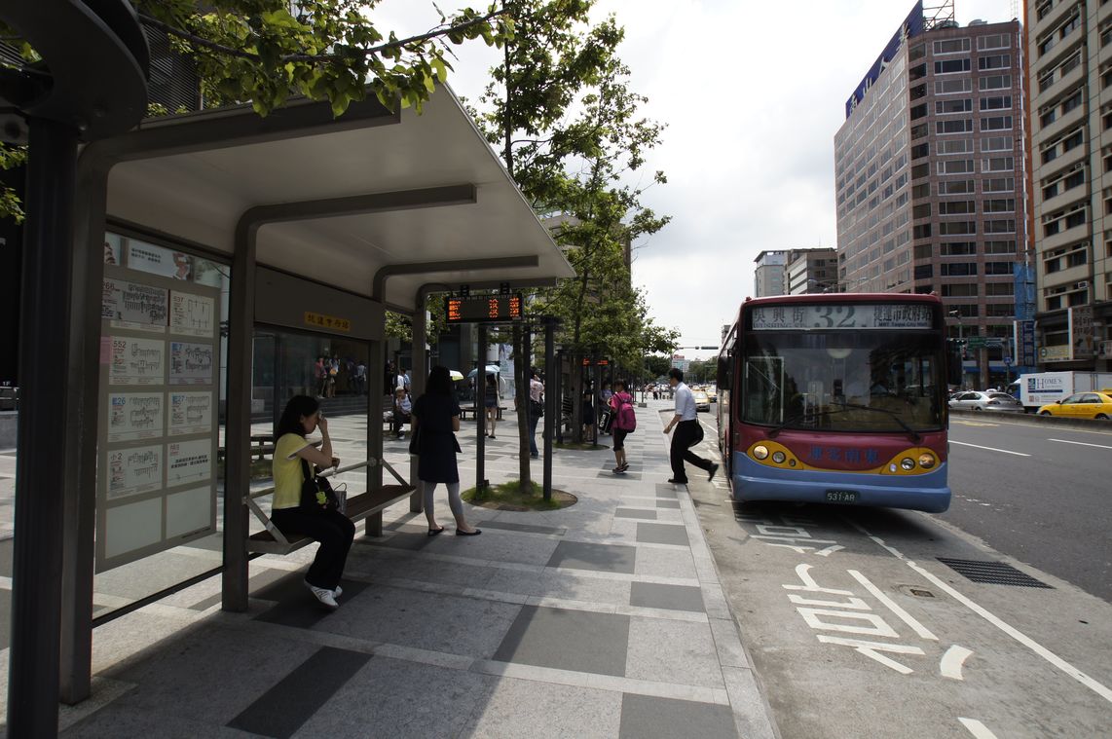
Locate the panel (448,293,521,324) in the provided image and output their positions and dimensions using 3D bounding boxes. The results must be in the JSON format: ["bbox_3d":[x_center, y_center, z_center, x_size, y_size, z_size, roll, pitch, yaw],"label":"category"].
[{"bbox_3d":[-0.800,-0.683,5.650,0.896,0.315,0.140,0,-2,11],"label":"panel"}]

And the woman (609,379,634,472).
[{"bbox_3d":[1.121,0.962,8.480,0.430,1.566,0.430,-1,-2,26],"label":"woman"}]

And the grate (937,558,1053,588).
[{"bbox_3d":[3.804,1.795,4.320,0.555,0.050,0.613,0,-2,11],"label":"grate"}]

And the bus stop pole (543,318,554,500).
[{"bbox_3d":[-0.099,0.517,6.475,0.108,2.320,0.108,0,-2,11],"label":"bus stop pole"}]

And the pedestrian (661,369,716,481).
[{"bbox_3d":[2.027,0.846,7.493,0.815,1.725,0.500,0,-2,11],"label":"pedestrian"}]

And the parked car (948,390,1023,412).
[{"bbox_3d":[24.046,1.929,27.973,1.760,1.450,4.500,0,-2,11],"label":"parked car"}]

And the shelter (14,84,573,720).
[{"bbox_3d":[-1.054,0.240,3.896,1.965,2.697,3.625,0,-2,11],"label":"shelter"}]

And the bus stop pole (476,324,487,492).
[{"bbox_3d":[-0.994,0.521,6.567,0.110,2.320,0.110,0,-2,11],"label":"bus stop pole"}]

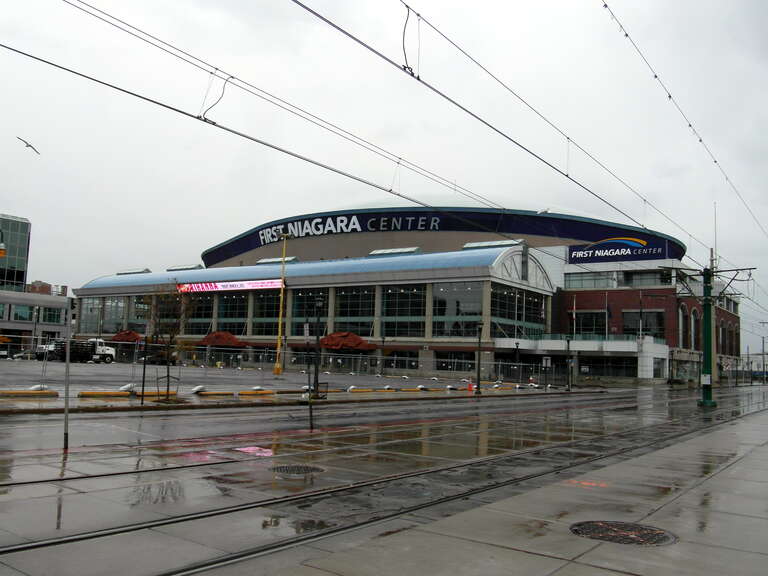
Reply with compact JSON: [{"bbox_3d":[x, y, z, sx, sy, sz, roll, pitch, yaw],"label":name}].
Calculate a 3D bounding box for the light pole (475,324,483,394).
[{"bbox_3d":[6.095,4.525,45.310,0.400,4.500,0.400,-3,-8,35],"label":"light pole"}]

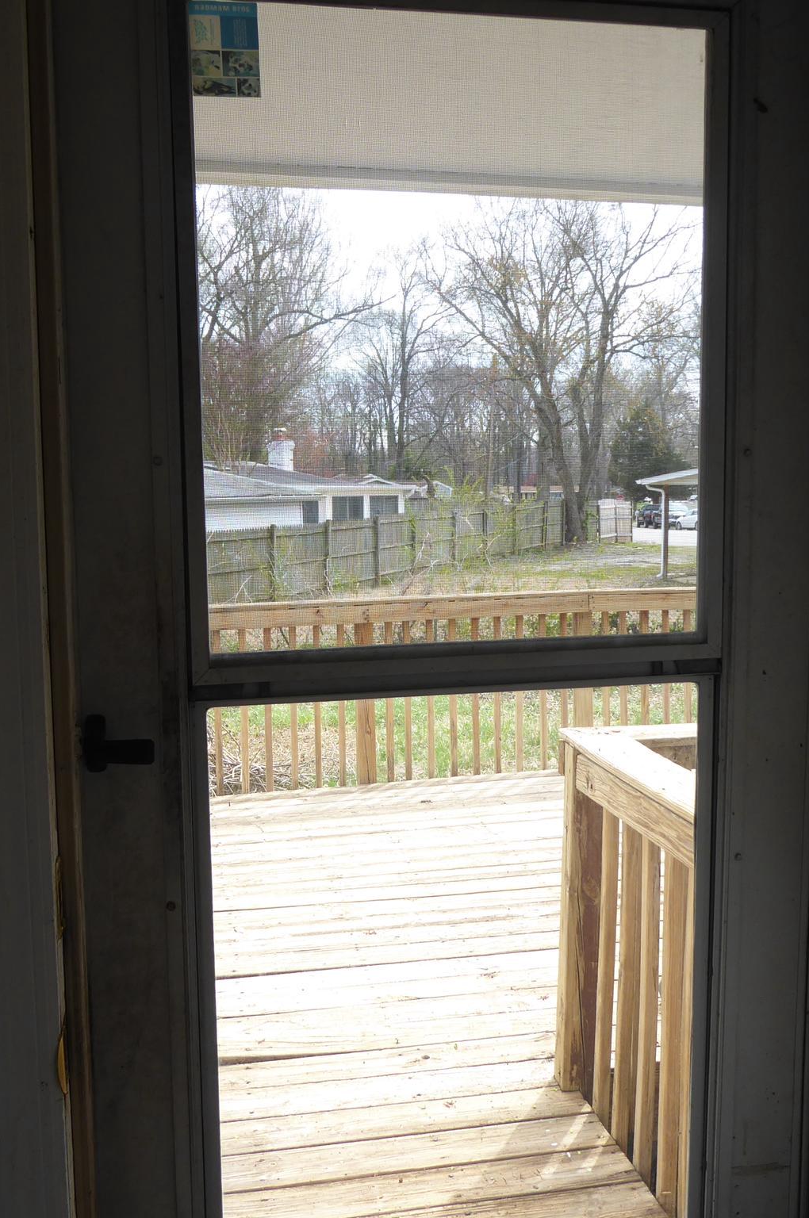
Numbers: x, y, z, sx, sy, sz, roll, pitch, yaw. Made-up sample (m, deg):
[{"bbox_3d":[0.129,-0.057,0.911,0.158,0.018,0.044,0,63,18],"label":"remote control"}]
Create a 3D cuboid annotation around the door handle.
[{"bbox_3d":[-0.278,0.130,1.090,0.071,0.055,0.038,-2,6,-11],"label":"door handle"}]

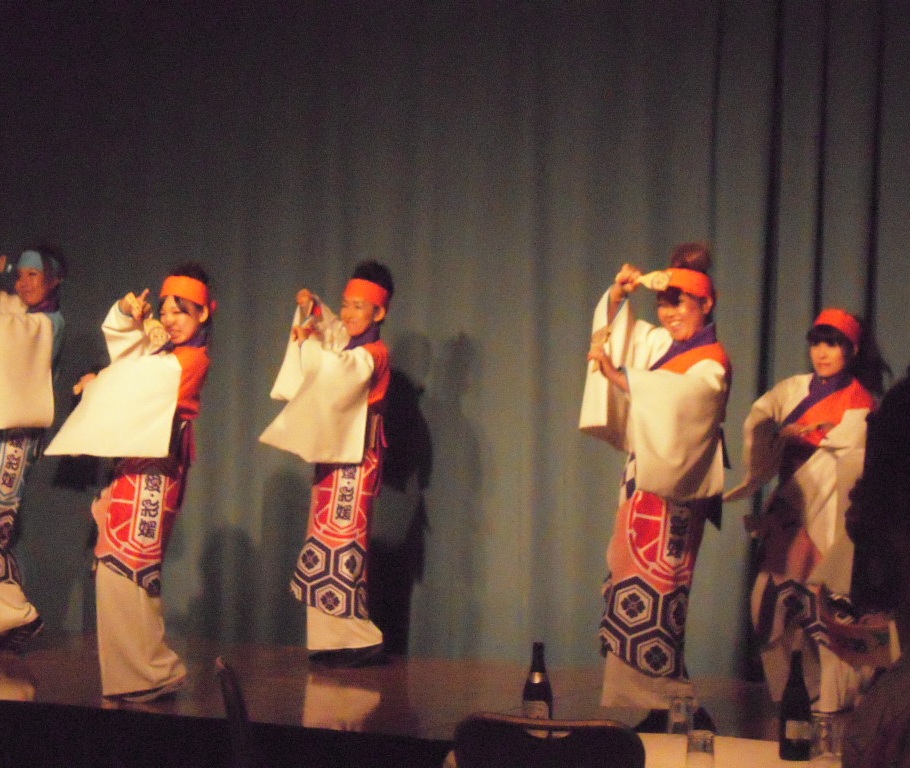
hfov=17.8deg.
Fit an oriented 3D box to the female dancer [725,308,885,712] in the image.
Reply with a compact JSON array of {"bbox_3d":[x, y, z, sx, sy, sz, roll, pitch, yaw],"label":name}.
[{"bbox_3d":[1.269,0.458,10.500,0.560,1.460,0.440,3,3,27],"label":"female dancer"}]

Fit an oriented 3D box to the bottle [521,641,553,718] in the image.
[{"bbox_3d":[0.213,0.802,7.450,0.074,0.275,0.074,3,3,18],"label":"bottle"}]

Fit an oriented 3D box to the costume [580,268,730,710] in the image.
[{"bbox_3d":[0.688,0.371,9.900,0.450,1.570,0.460,-1,3,-41],"label":"costume"}]

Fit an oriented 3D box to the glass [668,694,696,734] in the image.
[{"bbox_3d":[0.585,0.860,7.500,0.066,0.112,0.066,2,3,0],"label":"glass"}]

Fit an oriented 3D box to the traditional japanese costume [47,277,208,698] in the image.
[{"bbox_3d":[-1.144,0.355,10.250,0.500,1.520,0.500,0,3,-35],"label":"traditional japanese costume"}]

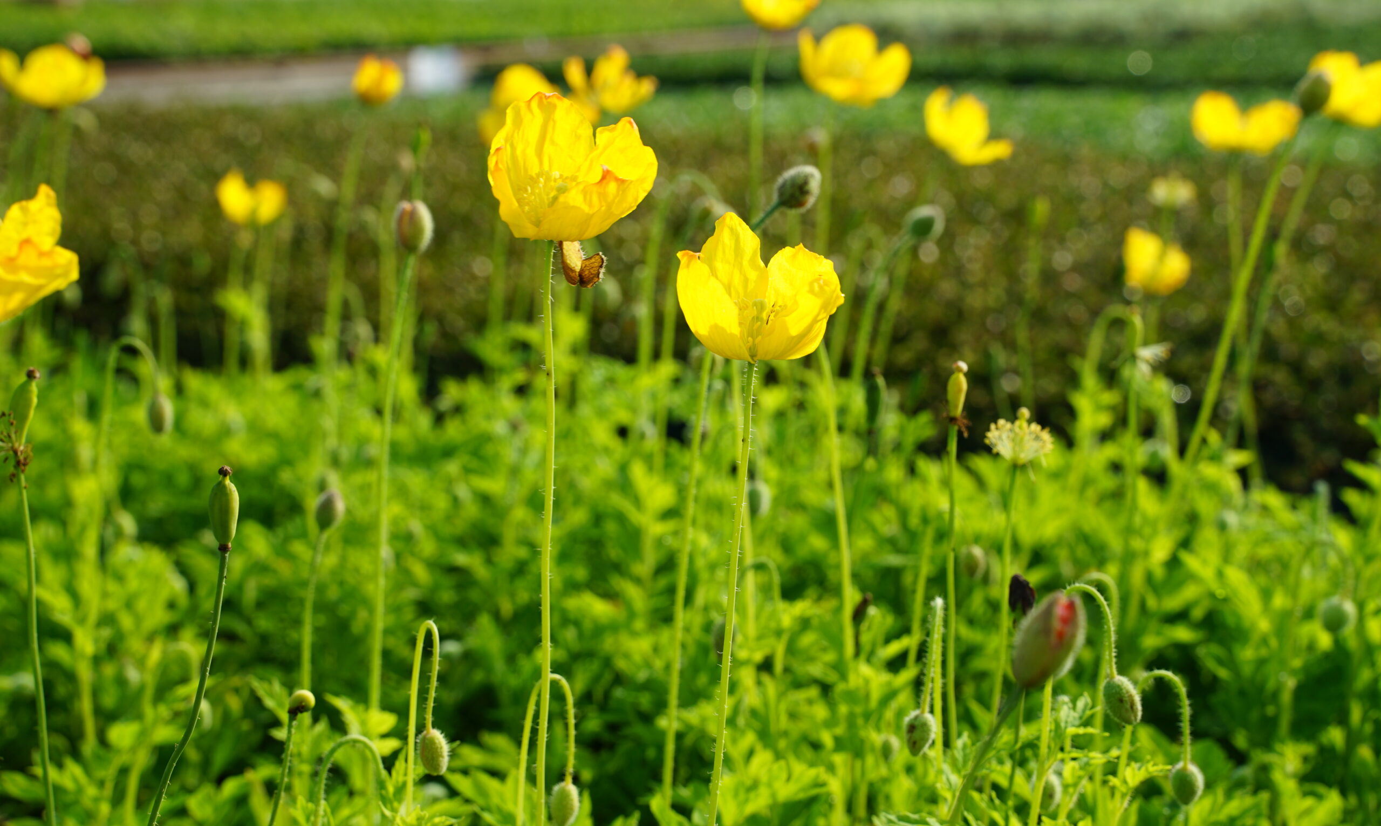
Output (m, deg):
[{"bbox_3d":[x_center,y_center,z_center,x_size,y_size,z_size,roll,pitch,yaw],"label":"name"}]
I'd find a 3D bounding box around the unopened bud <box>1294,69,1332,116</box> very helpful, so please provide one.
[{"bbox_3d":[0.309,-0.158,1.180,0.015,0.021,0.015,21,9,0],"label":"unopened bud"}]

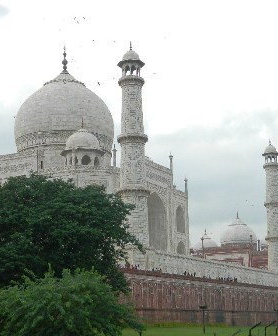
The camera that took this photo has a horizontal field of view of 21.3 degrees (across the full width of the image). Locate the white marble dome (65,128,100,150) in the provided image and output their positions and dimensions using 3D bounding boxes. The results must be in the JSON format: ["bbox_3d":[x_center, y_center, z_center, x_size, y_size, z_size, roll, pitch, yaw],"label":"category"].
[{"bbox_3d":[-14.287,-7.285,187.696,8.549,5.574,8.549,-1,-12,0],"label":"white marble dome"}]

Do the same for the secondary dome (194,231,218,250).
[{"bbox_3d":[30.587,33.033,336.254,10.940,9.140,10.940,-1,-12,0],"label":"secondary dome"}]

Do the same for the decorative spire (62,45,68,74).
[{"bbox_3d":[-21.752,-31.605,215.246,1.809,9.114,1.809,-1,-12,0],"label":"decorative spire"}]

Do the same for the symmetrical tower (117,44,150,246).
[{"bbox_3d":[-1.184,-5.256,145.536,6.412,41.522,6.412,-1,-12,0],"label":"symmetrical tower"}]

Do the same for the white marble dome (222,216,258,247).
[{"bbox_3d":[44.443,27.922,329.968,16.103,14.393,16.103,-1,-12,0],"label":"white marble dome"}]

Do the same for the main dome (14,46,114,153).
[{"bbox_3d":[-21.502,-19.996,212.677,28.743,31.963,28.743,-1,-12,0],"label":"main dome"}]

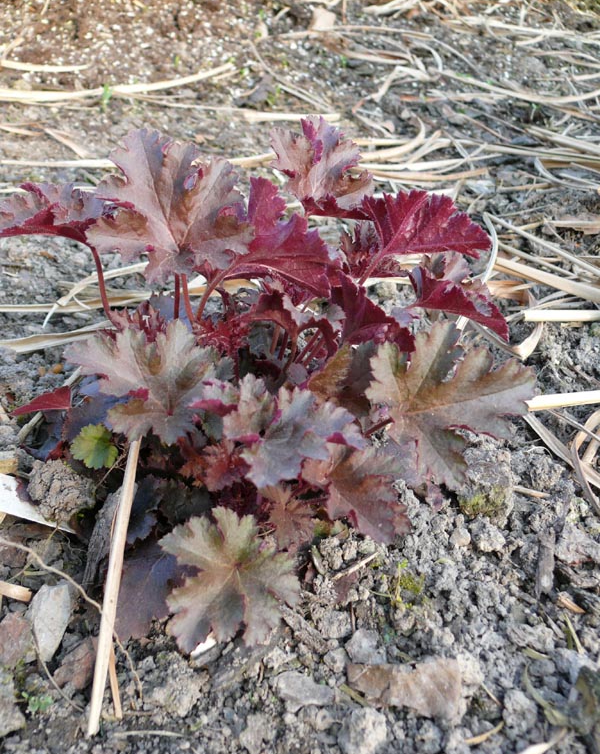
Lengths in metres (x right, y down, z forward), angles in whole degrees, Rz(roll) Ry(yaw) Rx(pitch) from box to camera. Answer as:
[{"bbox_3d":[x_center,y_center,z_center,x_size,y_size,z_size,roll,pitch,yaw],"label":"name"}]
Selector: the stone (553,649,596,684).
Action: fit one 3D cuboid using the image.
[{"bbox_3d":[0.151,0.158,0.455,0.018,0.013,0.015,0,38,0],"label":"stone"}]

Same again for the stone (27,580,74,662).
[{"bbox_3d":[-0.137,0.134,0.460,0.025,0.022,0.042,0,36,0],"label":"stone"}]

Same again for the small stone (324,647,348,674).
[{"bbox_3d":[0.019,0.152,0.446,0.013,0.010,0.011,0,36,0],"label":"small stone"}]

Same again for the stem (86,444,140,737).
[{"bbox_3d":[-0.109,0.114,0.497,0.007,0.007,0.191,8,48,-10],"label":"stem"}]

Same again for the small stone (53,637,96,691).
[{"bbox_3d":[-0.125,0.158,0.458,0.017,0.012,0.027,22,43,25],"label":"small stone"}]

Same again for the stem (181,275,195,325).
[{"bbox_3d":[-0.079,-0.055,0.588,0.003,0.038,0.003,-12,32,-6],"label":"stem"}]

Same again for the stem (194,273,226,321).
[{"bbox_3d":[-0.062,-0.056,0.575,0.007,0.046,0.006,23,31,-24],"label":"stem"}]

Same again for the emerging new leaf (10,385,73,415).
[{"bbox_3d":[-0.184,0.017,0.596,0.041,0.016,0.022,3,30,-25],"label":"emerging new leaf"}]

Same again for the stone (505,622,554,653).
[{"bbox_3d":[0.131,0.148,0.474,0.027,0.012,0.016,8,39,10],"label":"stone"}]

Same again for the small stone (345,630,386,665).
[{"bbox_3d":[0.036,0.151,0.463,0.022,0.013,0.015,0,38,0],"label":"small stone"}]

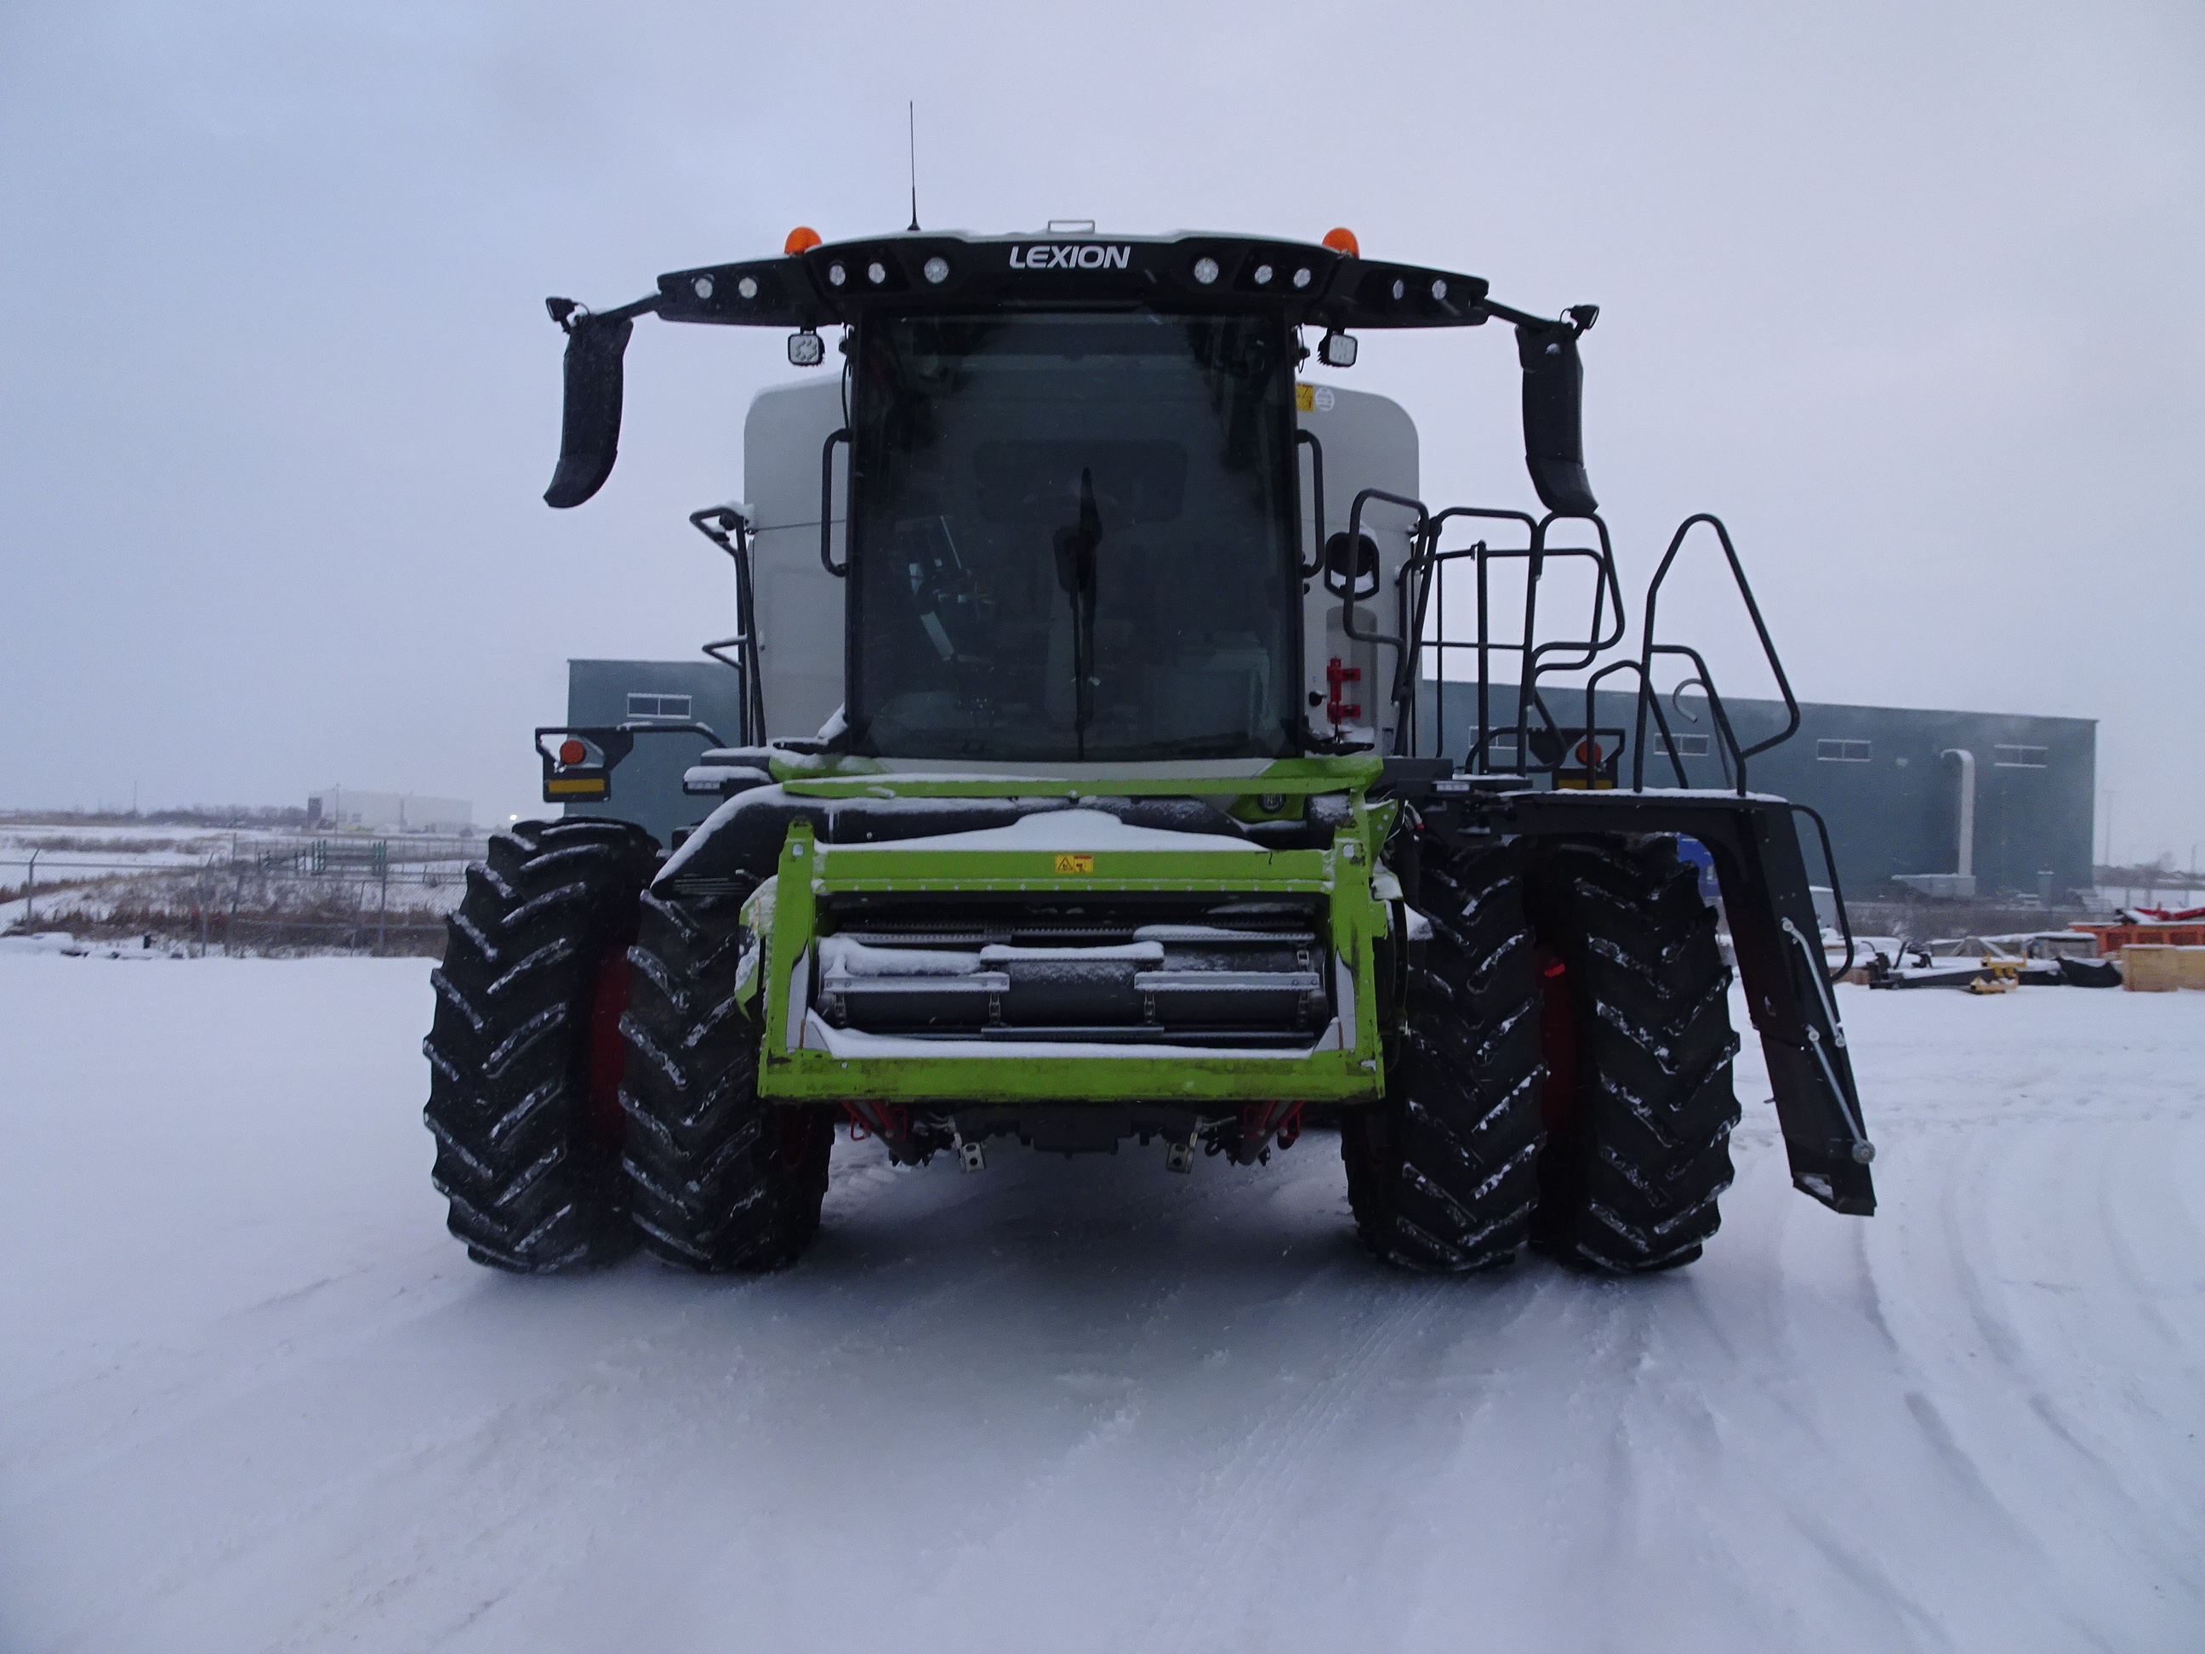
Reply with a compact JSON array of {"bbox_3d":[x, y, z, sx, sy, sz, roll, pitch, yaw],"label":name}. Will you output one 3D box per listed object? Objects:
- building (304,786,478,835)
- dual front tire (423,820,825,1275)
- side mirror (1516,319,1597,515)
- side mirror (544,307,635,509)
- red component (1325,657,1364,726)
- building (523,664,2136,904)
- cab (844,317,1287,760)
[{"bbox_3d":[-144.400,-2.600,310.000,36.000,8.500,32.000,1,-1,-6],"label":"building"},{"bbox_3d":[-1.895,0.930,6.680,1.300,1.950,1.950,0,0,0],"label":"dual front tire"},{"bbox_3d":[1.600,-1.445,5.380,0.260,0.680,0.220,1,0,-23],"label":"side mirror"},{"bbox_3d":[-1.810,-1.475,5.380,0.260,0.690,0.220,0,0,23],"label":"side mirror"},{"bbox_3d":[1.090,-0.610,6.900,0.170,0.310,0.110,0,0,0],"label":"red component"},{"bbox_3d":[13.900,-2.400,108.000,92.000,12.300,40.000,1,-1,-7],"label":"building"},{"bbox_3d":[-0.110,-1.070,6.200,1.660,1.720,1.550,0,0,0],"label":"cab"}]

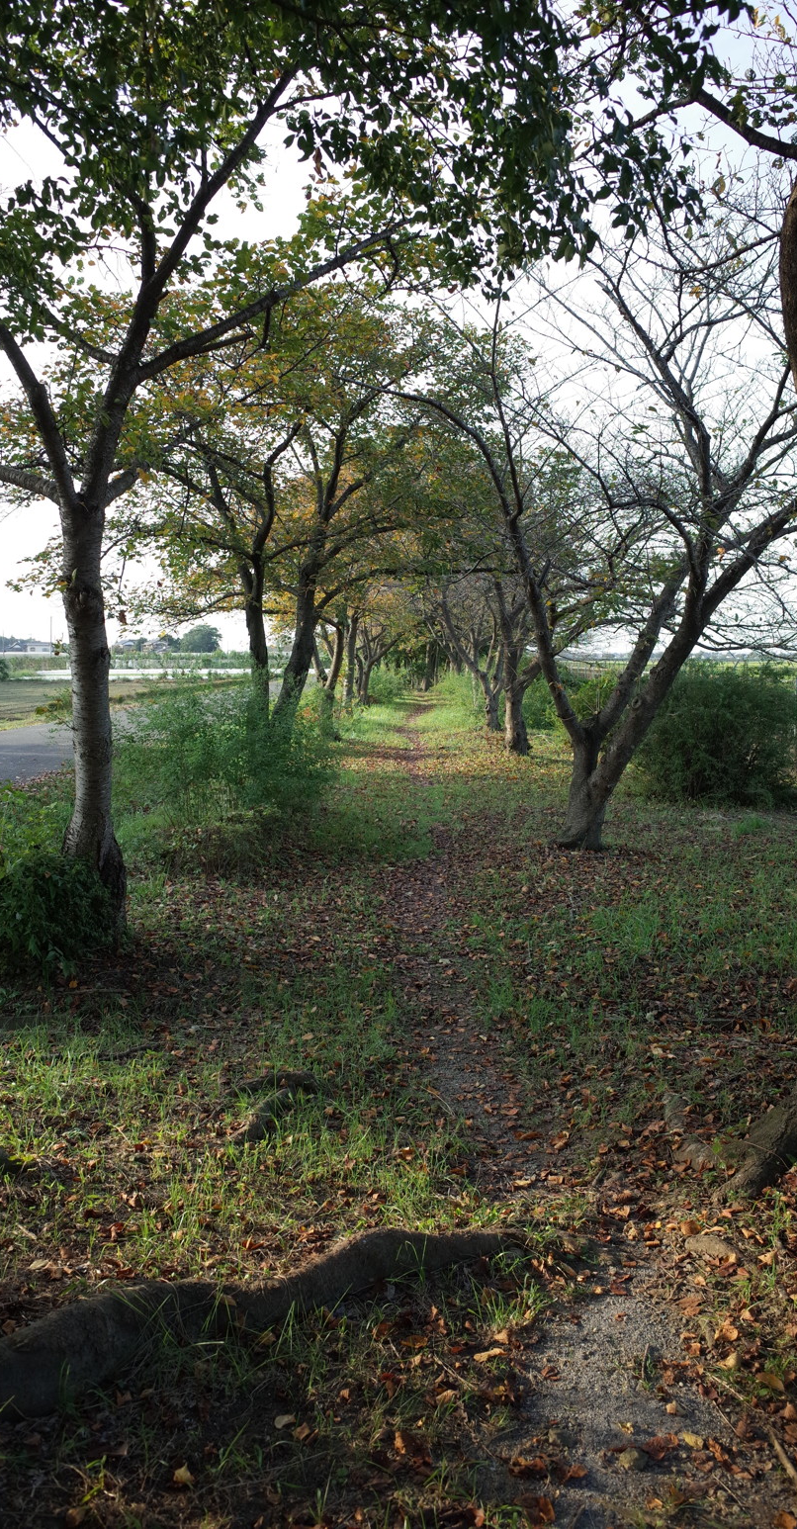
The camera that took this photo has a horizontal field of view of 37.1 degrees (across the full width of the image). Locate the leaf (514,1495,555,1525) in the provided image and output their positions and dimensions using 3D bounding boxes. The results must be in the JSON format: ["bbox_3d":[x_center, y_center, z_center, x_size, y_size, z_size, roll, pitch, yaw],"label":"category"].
[{"bbox_3d":[0.237,1.304,2.075,0.072,0.025,0.052,0,5,0],"label":"leaf"}]

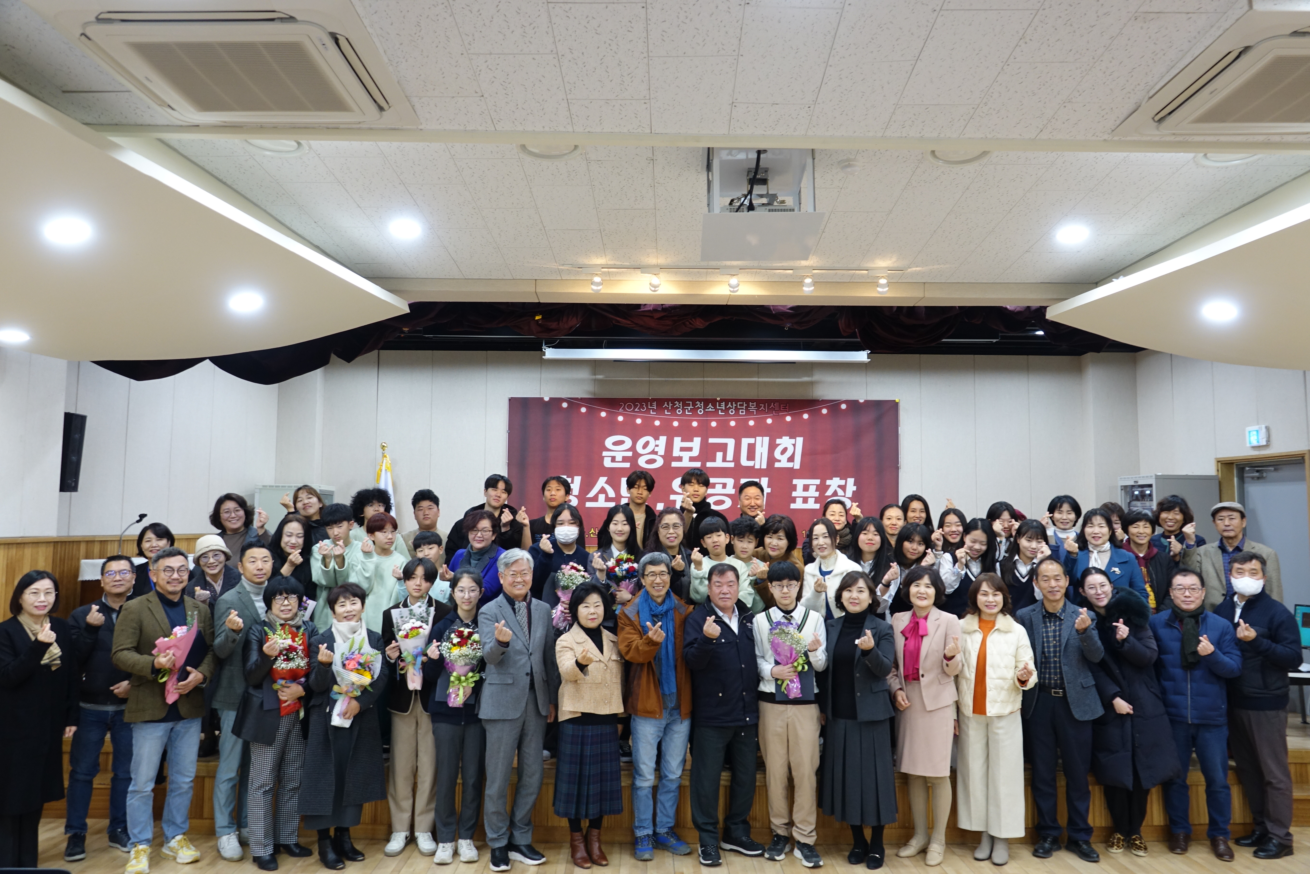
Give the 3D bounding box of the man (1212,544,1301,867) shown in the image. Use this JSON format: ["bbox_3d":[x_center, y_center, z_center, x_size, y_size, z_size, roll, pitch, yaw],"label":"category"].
[{"bbox_3d":[3.551,1.550,5.777,0.380,1.704,0.460,5,-7,-43],"label":"man"}]

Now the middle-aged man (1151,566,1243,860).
[{"bbox_3d":[3.191,1.608,5.818,0.500,1.670,0.380,-1,-5,20],"label":"middle-aged man"}]

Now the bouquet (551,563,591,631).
[{"bbox_3d":[-0.521,0.985,6.060,0.250,0.420,0.240,7,-5,1],"label":"bouquet"}]

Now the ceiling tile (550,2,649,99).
[{"bbox_3d":[-0.172,-1.284,3.287,0.300,0.020,0.600,1,-8,1],"label":"ceiling tile"}]

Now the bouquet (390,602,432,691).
[{"bbox_3d":[-1.418,1.225,5.720,0.240,0.490,0.180,8,-5,-8],"label":"bouquet"}]

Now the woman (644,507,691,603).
[{"bbox_3d":[0.105,1.279,6.508,0.470,1.590,0.330,0,-5,-1],"label":"woman"}]

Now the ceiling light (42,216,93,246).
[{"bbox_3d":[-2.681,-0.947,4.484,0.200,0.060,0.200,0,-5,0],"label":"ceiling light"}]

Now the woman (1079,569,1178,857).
[{"bbox_3d":[2.809,1.598,5.838,0.500,1.613,0.380,-2,-5,23],"label":"woman"}]

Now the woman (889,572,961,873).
[{"bbox_3d":[1.561,1.572,5.680,0.440,1.628,0.340,-1,-5,15],"label":"woman"}]

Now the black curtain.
[{"bbox_3d":[-0.199,-0.630,6.575,6.868,0.595,0.320,0,-5,-1],"label":"black curtain"}]

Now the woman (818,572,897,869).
[{"bbox_3d":[1.159,1.593,5.605,0.450,1.620,0.400,0,-5,7],"label":"woman"}]

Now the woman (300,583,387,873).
[{"bbox_3d":[-1.765,1.609,5.582,0.480,1.550,0.420,2,-6,-14],"label":"woman"}]

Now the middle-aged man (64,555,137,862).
[{"bbox_3d":[-3.189,1.537,5.710,0.470,1.670,0.350,3,-5,-26],"label":"middle-aged man"}]

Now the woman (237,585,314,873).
[{"bbox_3d":[-2.179,1.594,5.629,0.470,1.570,0.370,2,-6,-13],"label":"woman"}]

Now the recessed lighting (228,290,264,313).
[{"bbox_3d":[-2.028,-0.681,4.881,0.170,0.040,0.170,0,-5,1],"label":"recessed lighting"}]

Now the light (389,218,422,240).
[{"bbox_3d":[-1.354,-1.124,5.326,0.170,0.050,0.170,0,-5,1],"label":"light"}]

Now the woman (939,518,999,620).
[{"bbox_3d":[2.018,1.279,6.258,0.480,1.540,0.400,-1,-6,12],"label":"woman"}]

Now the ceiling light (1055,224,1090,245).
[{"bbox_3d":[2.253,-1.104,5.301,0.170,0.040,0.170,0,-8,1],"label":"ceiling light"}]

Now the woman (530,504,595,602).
[{"bbox_3d":[-0.603,1.225,6.260,0.440,1.600,0.360,1,-5,-6],"label":"woman"}]

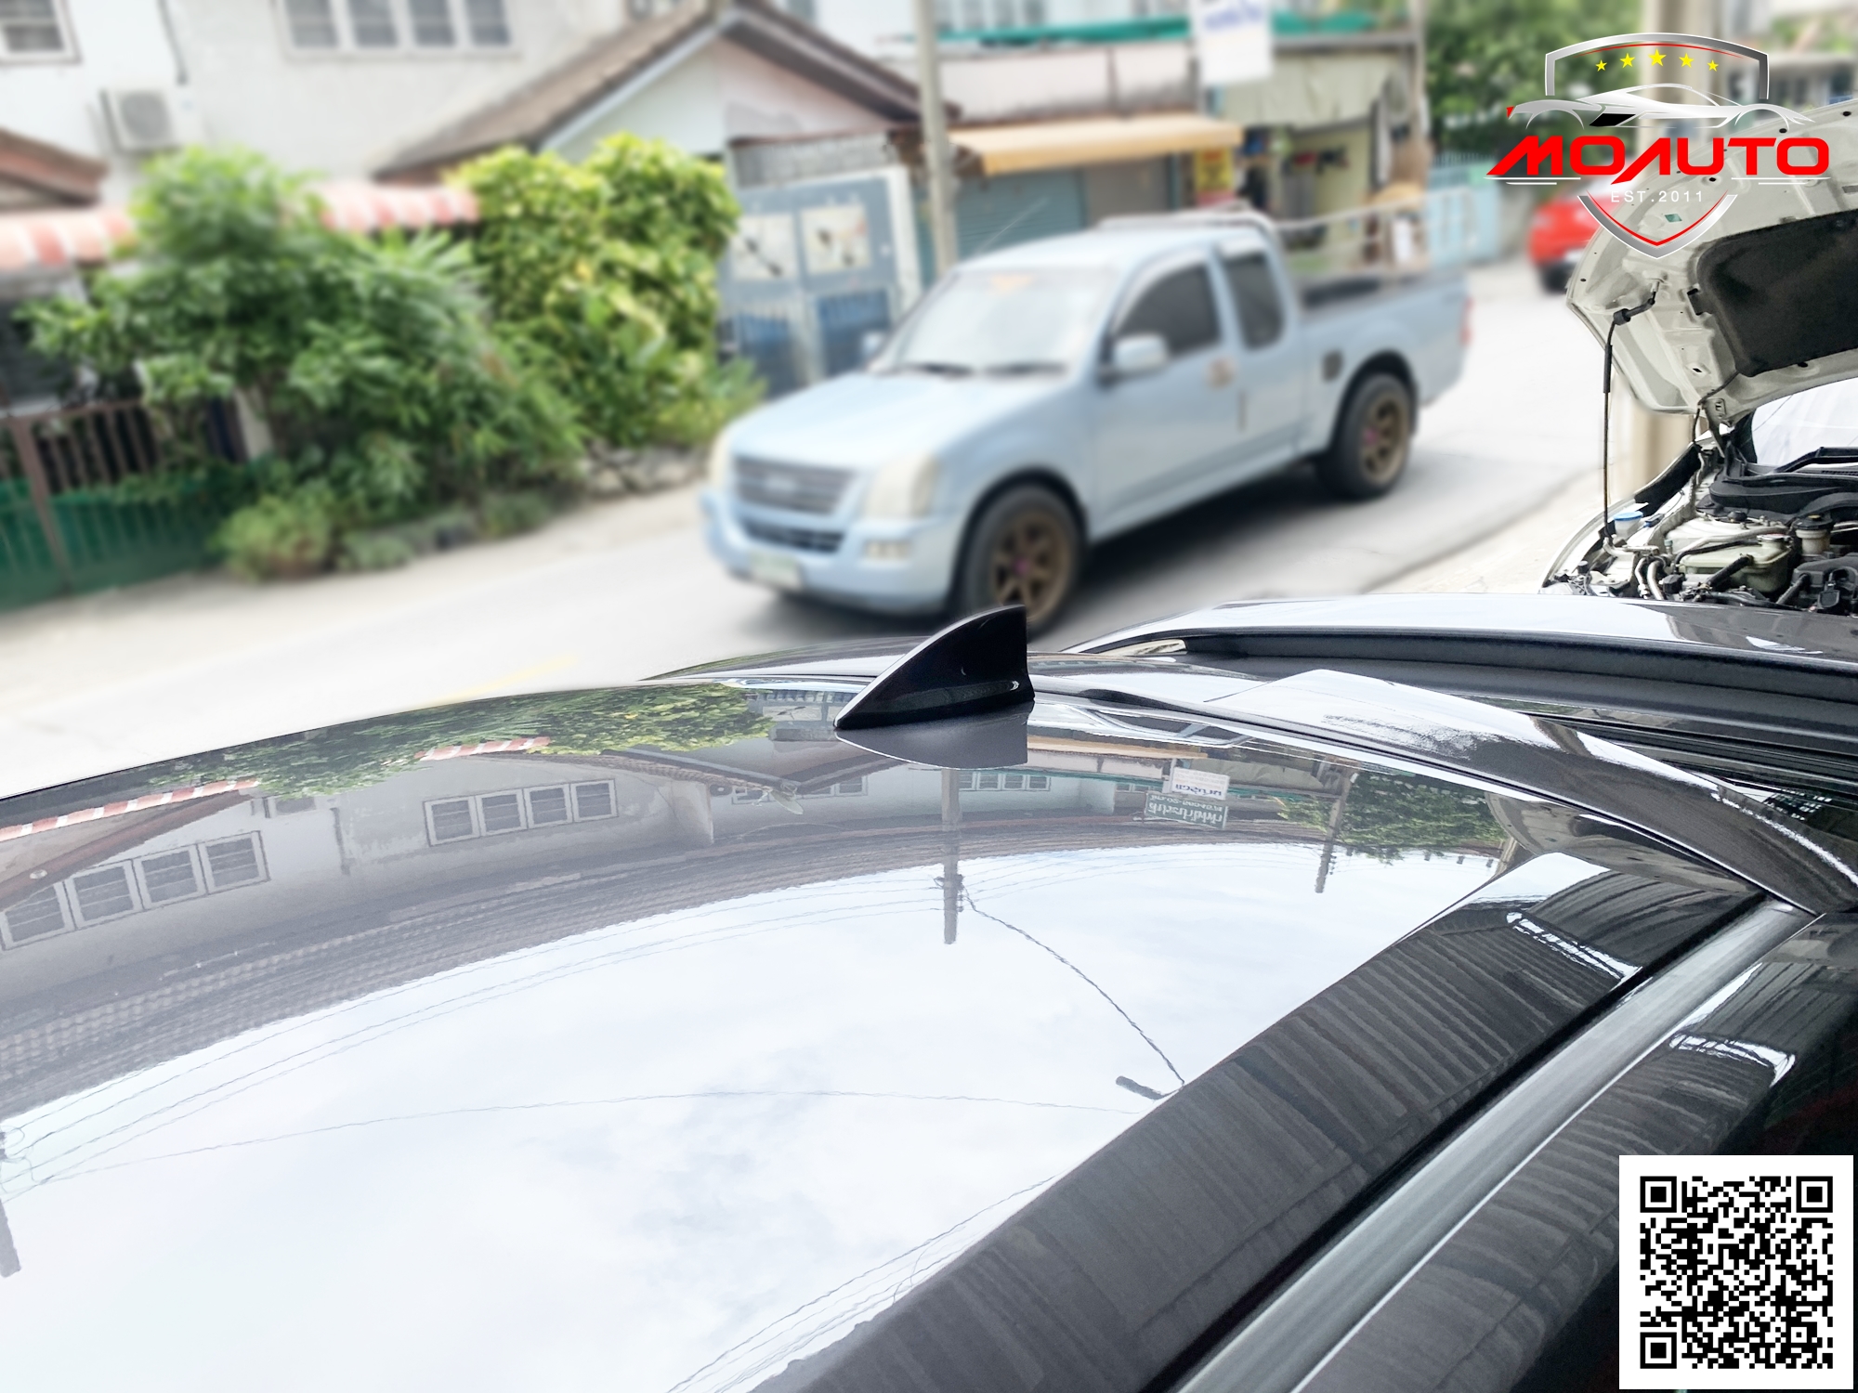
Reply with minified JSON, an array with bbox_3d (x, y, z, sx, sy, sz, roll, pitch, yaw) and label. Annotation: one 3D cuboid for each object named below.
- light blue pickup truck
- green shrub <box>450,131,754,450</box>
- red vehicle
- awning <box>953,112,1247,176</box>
[{"bbox_3d":[1.032,-1.764,7.785,5.030,1.680,1.800,-23,27,-39],"label":"light blue pickup truck"},{"bbox_3d":[-2.446,-2.994,10.518,2.050,2.250,1.700,-23,27,-39],"label":"green shrub"},{"bbox_3d":[9.121,-5.847,16.942,4.200,1.500,1.740,-23,27,-39],"label":"red vehicle"},{"bbox_3d":[1.720,-5.660,14.184,4.150,0.420,0.720,-23,27,-39],"label":"awning"}]

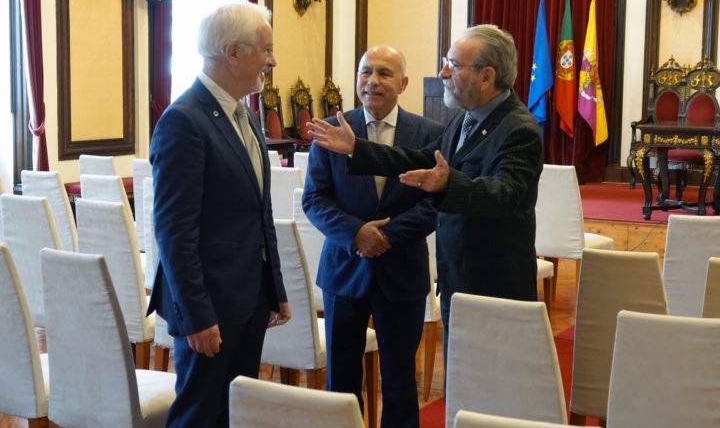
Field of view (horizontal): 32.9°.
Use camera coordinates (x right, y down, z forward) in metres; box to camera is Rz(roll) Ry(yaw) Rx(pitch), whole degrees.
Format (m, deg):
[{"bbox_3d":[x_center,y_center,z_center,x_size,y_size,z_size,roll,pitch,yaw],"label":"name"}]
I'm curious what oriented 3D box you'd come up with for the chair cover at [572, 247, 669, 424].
[{"bbox_3d":[0.994,0.385,4.316,0.385,0.584,0.616,5,8,28],"label":"chair cover"}]

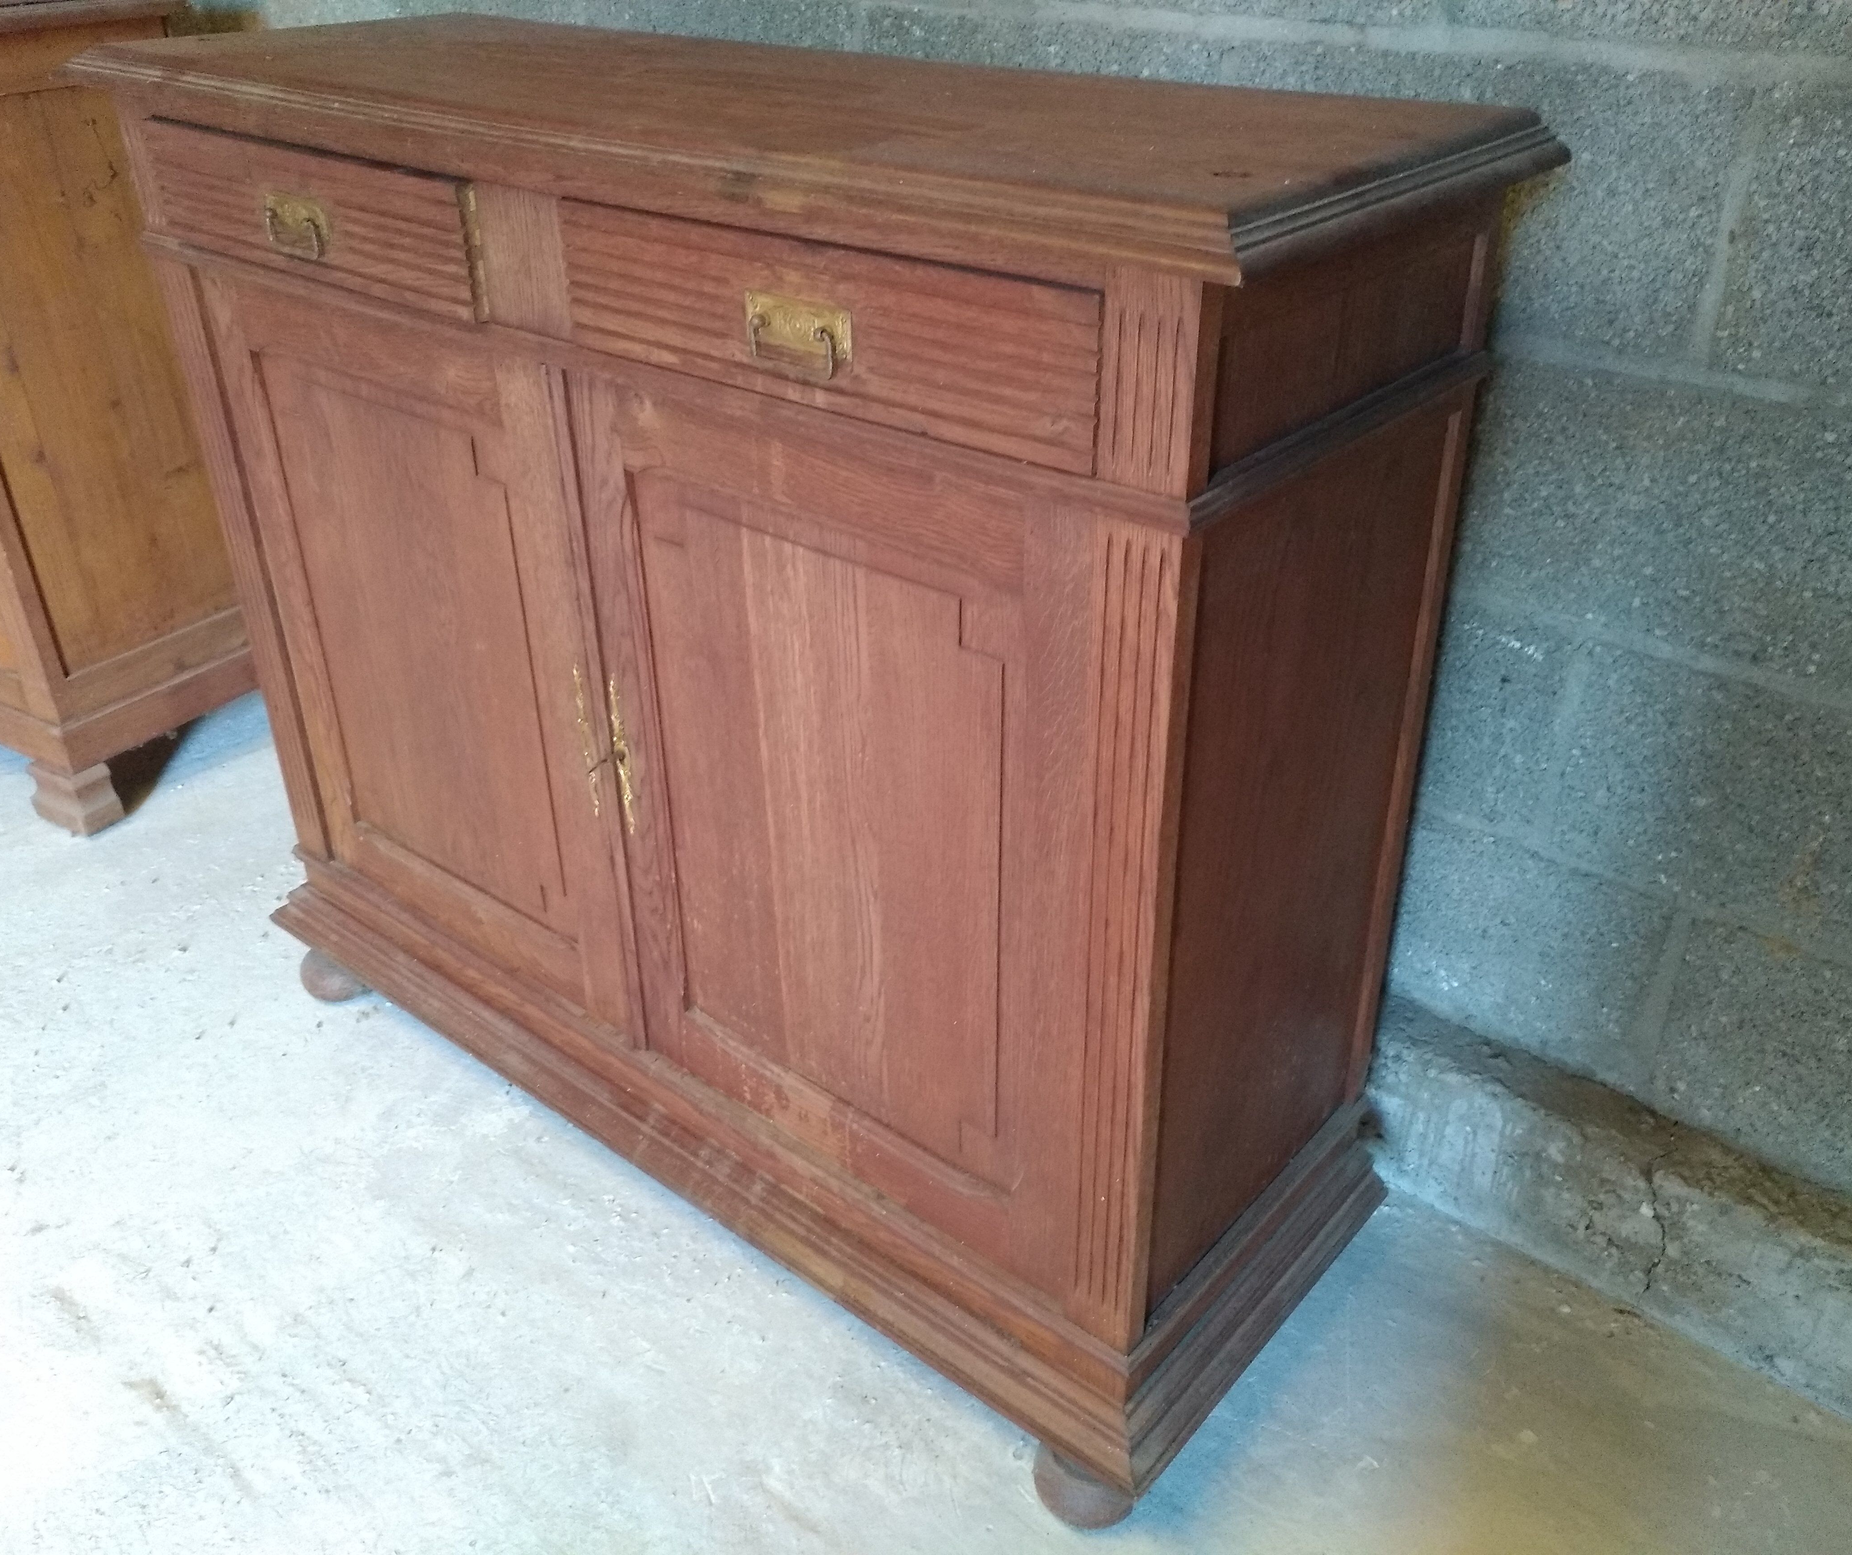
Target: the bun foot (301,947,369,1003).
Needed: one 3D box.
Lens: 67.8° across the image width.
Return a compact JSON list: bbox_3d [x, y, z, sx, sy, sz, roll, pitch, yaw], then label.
[{"bbox_3d":[-0.777,0.241,1.824,0.087,0.104,0.087,21,35,33],"label":"bun foot"}]

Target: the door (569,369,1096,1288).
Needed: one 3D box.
[{"bbox_3d":[-0.080,0.052,1.178,0.516,0.702,0.045,21,35,33],"label":"door"}]

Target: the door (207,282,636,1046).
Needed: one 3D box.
[{"bbox_3d":[-0.513,-0.126,1.445,0.563,0.700,0.045,21,35,33],"label":"door"}]

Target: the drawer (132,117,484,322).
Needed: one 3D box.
[{"bbox_3d":[-0.461,-0.596,1.378,0.489,0.115,0.338,21,35,33],"label":"drawer"}]

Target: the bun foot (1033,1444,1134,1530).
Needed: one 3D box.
[{"bbox_3d":[0.150,0.625,1.254,0.087,0.104,0.087,0,28,0],"label":"bun foot"}]

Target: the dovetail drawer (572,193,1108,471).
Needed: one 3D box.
[{"bbox_3d":[0.028,-0.394,1.076,0.491,0.113,0.338,21,35,33],"label":"dovetail drawer"}]

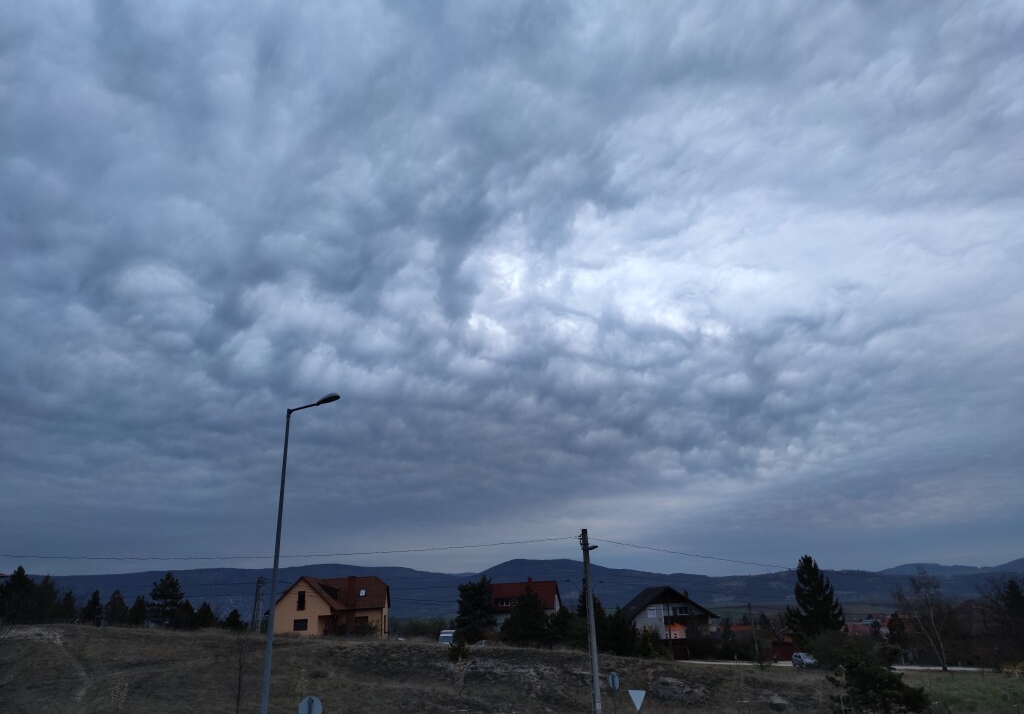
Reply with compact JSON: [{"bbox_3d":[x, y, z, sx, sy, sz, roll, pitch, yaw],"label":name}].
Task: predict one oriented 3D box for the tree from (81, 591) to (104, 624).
[{"bbox_3d":[-50.223,29.974,85.006,2.790,4.070,2.790,8,-22,-28],"label":"tree"}]

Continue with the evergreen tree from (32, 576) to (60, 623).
[{"bbox_3d":[-56.386,29.345,86.010,3.290,5.510,3.290,10,-23,-31],"label":"evergreen tree"}]

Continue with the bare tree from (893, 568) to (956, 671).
[{"bbox_3d":[44.155,28.099,76.000,6.651,10.451,6.651,-12,-22,26],"label":"bare tree"}]

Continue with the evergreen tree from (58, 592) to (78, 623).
[{"bbox_3d":[-53.720,30.210,86.004,2.350,3.430,2.350,9,-23,-29],"label":"evergreen tree"}]

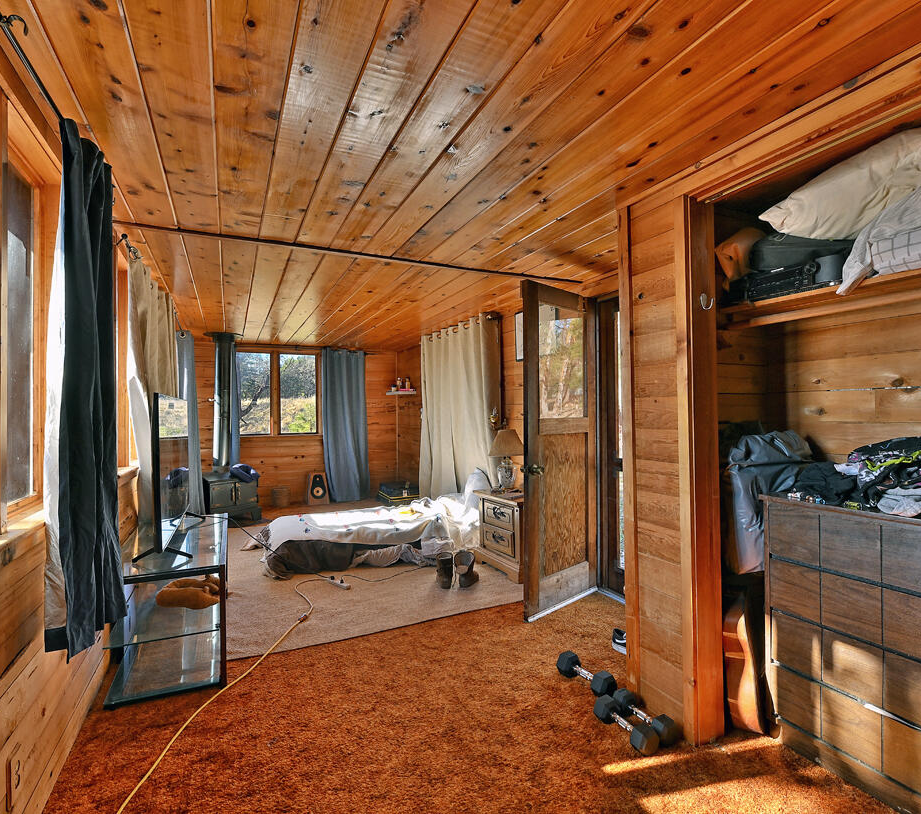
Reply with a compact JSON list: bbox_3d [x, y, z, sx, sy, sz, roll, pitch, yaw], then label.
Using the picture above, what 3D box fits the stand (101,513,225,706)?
[{"bbox_3d":[-1.550,1.018,2.630,0.475,0.565,1.220,0,-1,-26],"label":"stand"}]

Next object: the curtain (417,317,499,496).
[{"bbox_3d":[-0.090,0.200,5.101,0.180,2.150,1.700,0,-1,-26],"label":"curtain"}]

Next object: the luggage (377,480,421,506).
[{"bbox_3d":[-0.903,1.211,6.657,0.390,0.250,0.640,-1,-1,-26],"label":"luggage"}]

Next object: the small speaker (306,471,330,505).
[{"bbox_3d":[-1.974,1.123,6.600,0.280,0.455,0.240,-1,-1,-26],"label":"small speaker"}]

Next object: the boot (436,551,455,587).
[{"bbox_3d":[-0.120,1.173,3.512,0.110,0.225,0.290,-1,-1,-8],"label":"boot"}]

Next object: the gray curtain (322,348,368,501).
[{"bbox_3d":[-1.624,0.262,6.775,0.640,2.170,0.130,-1,-1,-26],"label":"gray curtain"}]

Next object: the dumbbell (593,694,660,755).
[{"bbox_3d":[0.645,1.229,1.856,0.088,0.080,0.258,-1,-1,-26],"label":"dumbbell"}]

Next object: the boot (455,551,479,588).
[{"bbox_3d":[0.057,1.181,3.505,0.120,0.222,0.275,-1,-1,26],"label":"boot"}]

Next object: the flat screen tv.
[{"bbox_3d":[-1.651,0.355,2.755,0.240,0.810,1.260,-1,-1,-25],"label":"flat screen tv"}]

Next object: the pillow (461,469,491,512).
[{"bbox_3d":[0.140,0.773,4.346,0.170,0.430,0.480,17,-8,-25],"label":"pillow"}]

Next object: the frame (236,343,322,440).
[{"bbox_3d":[-2.483,-0.196,6.439,1.180,1.200,0.100,0,-1,-26],"label":"frame"}]

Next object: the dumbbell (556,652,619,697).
[{"bbox_3d":[0.581,1.233,2.197,0.095,0.088,0.266,0,-1,-36],"label":"dumbbell"}]

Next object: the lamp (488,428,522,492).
[{"bbox_3d":[0.390,0.452,4.034,0.320,0.512,0.320,-1,-1,0],"label":"lamp"}]

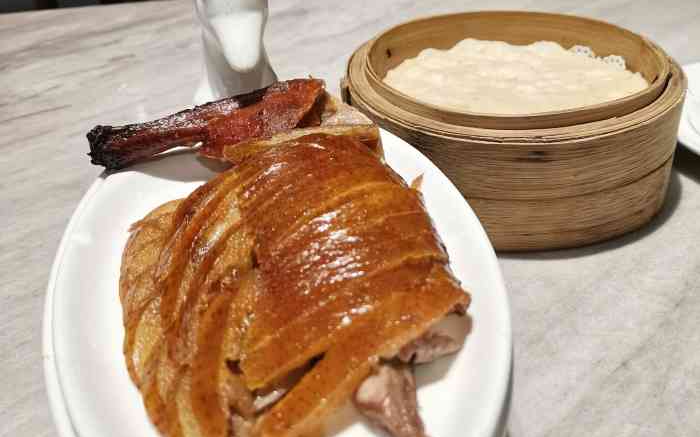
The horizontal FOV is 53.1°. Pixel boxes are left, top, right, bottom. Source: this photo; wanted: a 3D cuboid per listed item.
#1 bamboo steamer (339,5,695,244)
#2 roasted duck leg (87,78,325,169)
[{"bbox_3d":[0.096,-0.066,0.430,0.195,0.071,0.195,-4,33,0],"label":"bamboo steamer"},{"bbox_3d":[-0.066,-0.046,0.340,0.113,0.034,0.038,-10,34,-9],"label":"roasted duck leg"}]

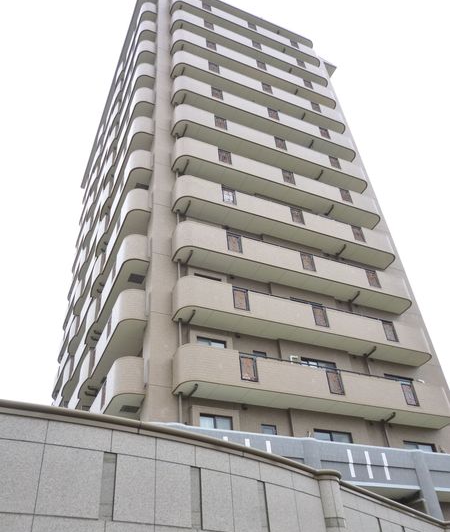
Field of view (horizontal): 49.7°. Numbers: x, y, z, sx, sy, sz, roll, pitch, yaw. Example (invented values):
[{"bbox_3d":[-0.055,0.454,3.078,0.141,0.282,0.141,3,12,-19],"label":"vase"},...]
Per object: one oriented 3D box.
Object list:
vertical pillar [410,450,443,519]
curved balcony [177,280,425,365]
[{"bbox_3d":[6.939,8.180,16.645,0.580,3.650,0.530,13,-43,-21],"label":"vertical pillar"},{"bbox_3d":[3.688,2.531,20.362,12.070,1.330,1.240,13,-43,-21],"label":"curved balcony"}]

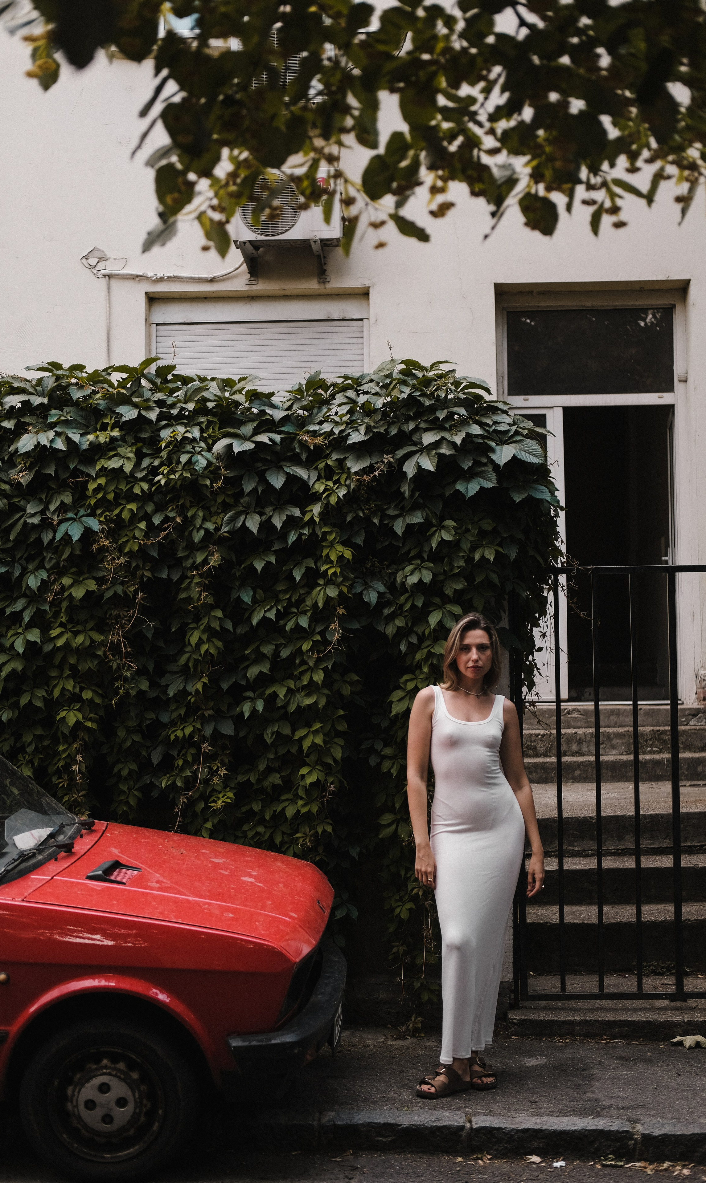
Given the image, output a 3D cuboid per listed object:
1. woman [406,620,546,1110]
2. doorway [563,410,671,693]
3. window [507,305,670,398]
[{"bbox_3d":[0.436,0.934,6.220,0.490,1.705,0.330,-1,-3,-3],"label":"woman"},{"bbox_3d":[1.860,-0.270,12.250,0.765,2.080,0.160,-1,-3,1],"label":"doorway"},{"bbox_3d":[1.678,-1.694,12.300,1.190,0.630,0.090,-1,-3,1],"label":"window"}]

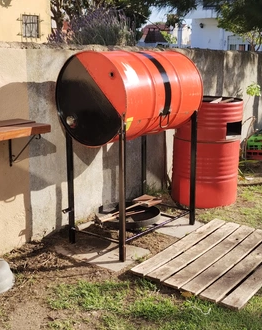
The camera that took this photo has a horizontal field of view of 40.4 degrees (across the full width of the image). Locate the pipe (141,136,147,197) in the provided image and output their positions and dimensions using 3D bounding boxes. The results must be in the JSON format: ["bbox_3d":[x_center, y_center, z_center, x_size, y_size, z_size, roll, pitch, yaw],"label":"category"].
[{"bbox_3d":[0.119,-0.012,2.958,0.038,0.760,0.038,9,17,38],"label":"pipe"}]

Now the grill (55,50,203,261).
[{"bbox_3d":[0.041,-0.127,2.520,0.610,1.301,0.890,9,17,38],"label":"grill"}]

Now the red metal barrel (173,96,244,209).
[{"bbox_3d":[0.676,-0.133,3.200,0.585,0.892,0.585,0,15,0],"label":"red metal barrel"}]

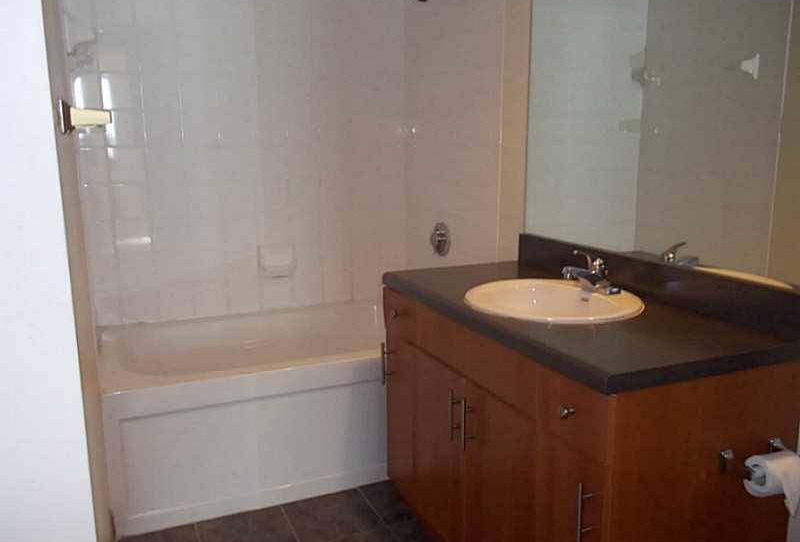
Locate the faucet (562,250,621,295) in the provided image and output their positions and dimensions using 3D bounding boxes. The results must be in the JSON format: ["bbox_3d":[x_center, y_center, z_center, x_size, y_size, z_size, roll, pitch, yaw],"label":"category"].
[{"bbox_3d":[0.547,-0.001,1.998,0.147,0.128,0.155,-5,11,-23],"label":"faucet"}]

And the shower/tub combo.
[{"bbox_3d":[-0.465,0.532,2.959,1.520,0.515,0.910,-5,11,-23],"label":"shower/tub combo"}]

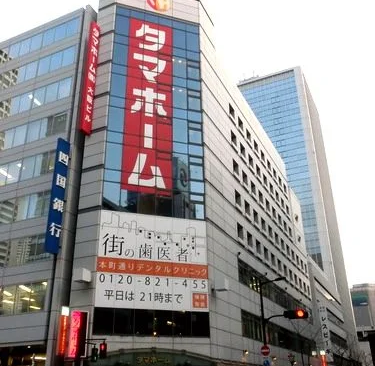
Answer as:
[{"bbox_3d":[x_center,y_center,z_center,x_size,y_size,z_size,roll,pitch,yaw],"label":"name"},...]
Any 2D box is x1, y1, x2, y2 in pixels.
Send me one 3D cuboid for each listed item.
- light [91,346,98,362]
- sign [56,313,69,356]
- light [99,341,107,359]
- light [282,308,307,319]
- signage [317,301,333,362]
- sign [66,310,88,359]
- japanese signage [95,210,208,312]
[{"bbox_3d":[-5.054,9.418,23.698,0.240,0.740,0.380,-12,-28,22],"label":"light"},{"bbox_3d":[-7.112,8.636,24.652,0.250,2.100,0.700,-12,-28,23],"label":"sign"},{"bbox_3d":[-4.366,8.742,22.573,0.380,0.740,0.240,-12,-28,22],"label":"light"},{"bbox_3d":[6.280,7.676,25.196,1.250,0.460,0.380,-17,-30,30],"label":"light"},{"bbox_3d":[18.674,20.241,59.061,0.950,7.200,0.350,-12,-28,23],"label":"signage"},{"bbox_3d":[-5.746,8.014,22.840,0.580,2.330,0.650,-12,-28,22],"label":"sign"},{"bbox_3d":[-2.126,5.182,28.859,7.600,6.350,0.200,8,-27,-19],"label":"japanese signage"}]

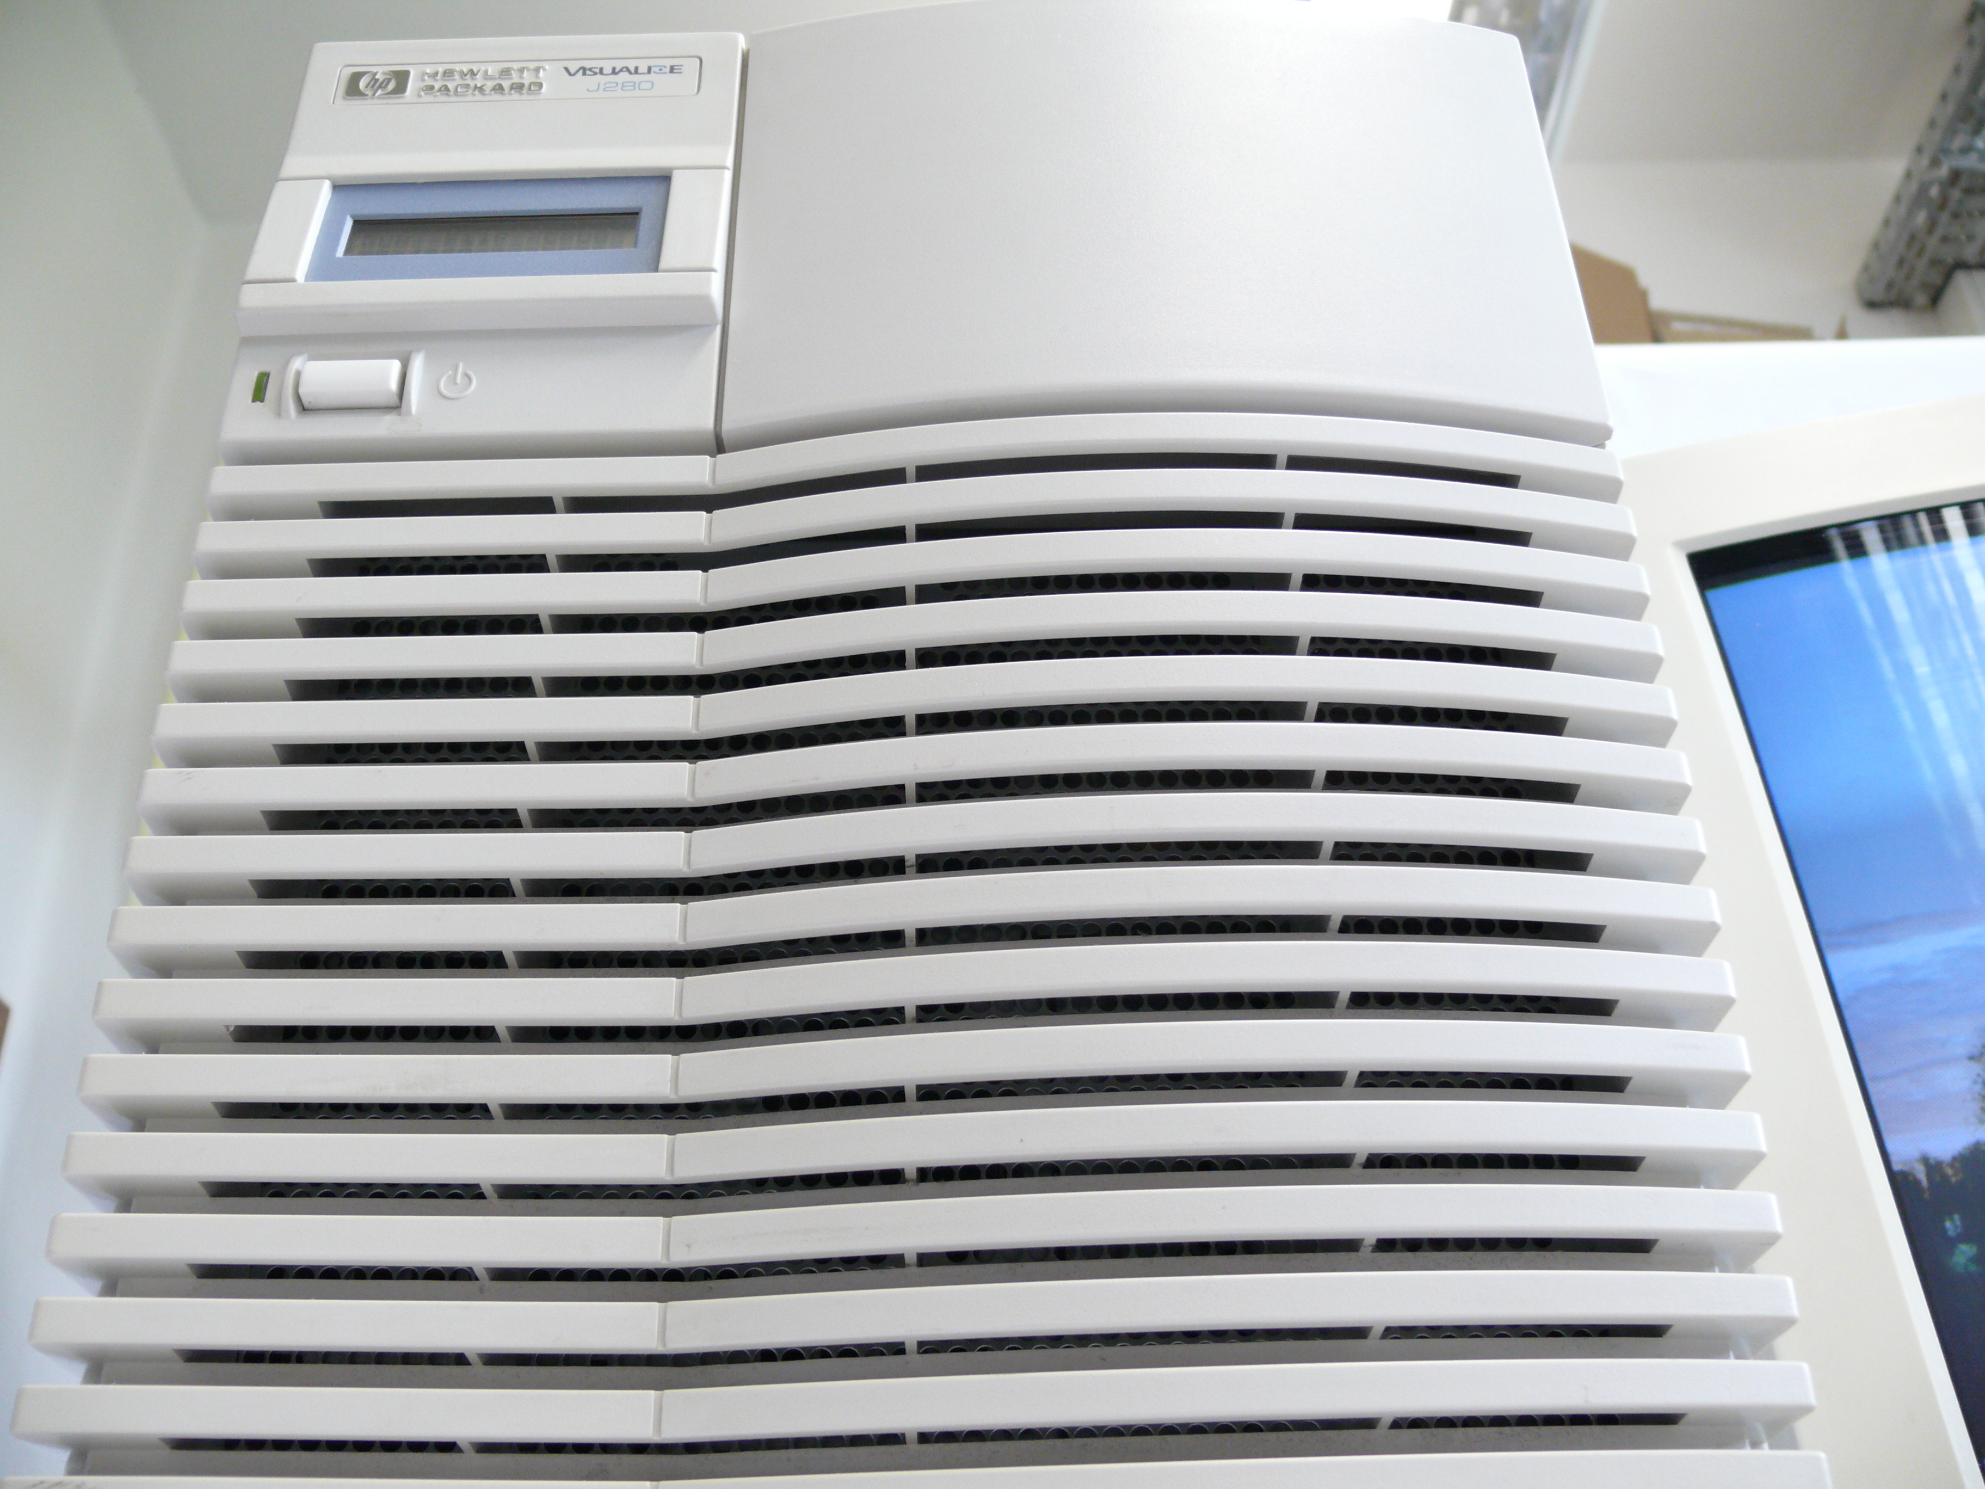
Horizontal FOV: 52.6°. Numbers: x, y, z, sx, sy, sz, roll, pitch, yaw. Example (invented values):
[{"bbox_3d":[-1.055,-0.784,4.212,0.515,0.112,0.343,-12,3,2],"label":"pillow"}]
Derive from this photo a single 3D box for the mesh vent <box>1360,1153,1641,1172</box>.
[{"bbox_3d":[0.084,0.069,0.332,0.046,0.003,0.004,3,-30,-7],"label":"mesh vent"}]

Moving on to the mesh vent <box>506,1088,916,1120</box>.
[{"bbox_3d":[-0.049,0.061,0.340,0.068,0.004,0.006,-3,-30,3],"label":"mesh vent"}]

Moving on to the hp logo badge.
[{"bbox_3d":[-0.143,-0.153,0.465,0.015,0.009,0.002,-1,-30,-1],"label":"hp logo badge"}]

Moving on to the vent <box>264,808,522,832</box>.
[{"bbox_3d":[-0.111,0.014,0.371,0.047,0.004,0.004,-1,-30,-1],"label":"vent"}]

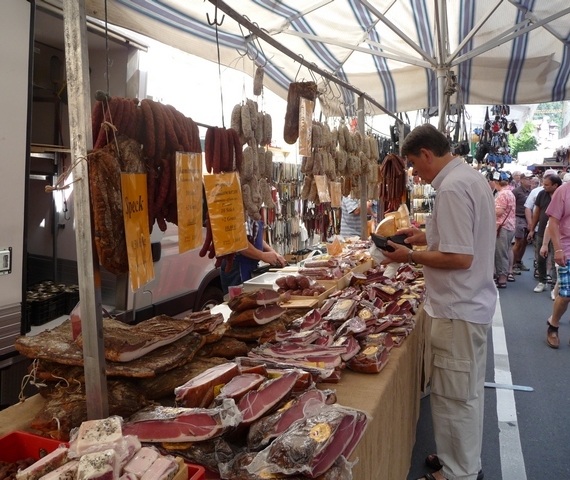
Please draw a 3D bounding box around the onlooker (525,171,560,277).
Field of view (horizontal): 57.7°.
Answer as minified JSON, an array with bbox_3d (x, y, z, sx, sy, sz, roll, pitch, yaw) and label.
[{"bbox_3d":[3.855,-0.253,7.750,0.470,1.680,0.360,3,7,27],"label":"onlooker"}]

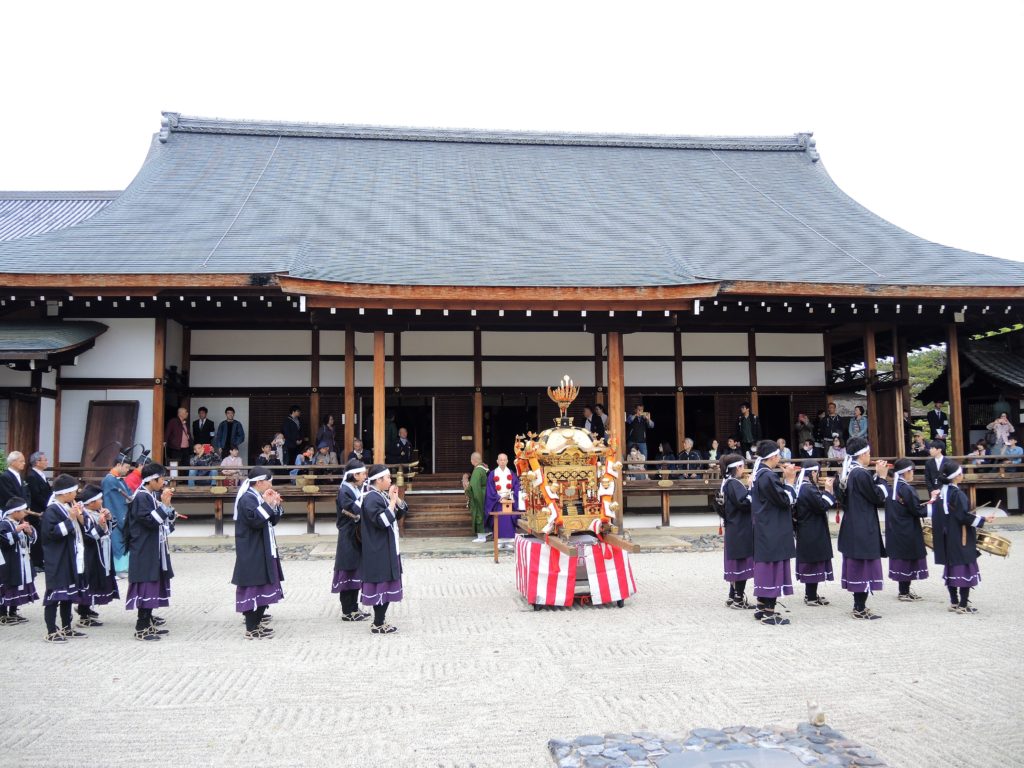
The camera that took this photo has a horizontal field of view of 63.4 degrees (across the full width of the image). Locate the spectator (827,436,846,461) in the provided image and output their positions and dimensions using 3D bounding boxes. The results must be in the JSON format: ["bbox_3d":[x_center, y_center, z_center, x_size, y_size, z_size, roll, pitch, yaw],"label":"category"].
[{"bbox_3d":[7.198,1.687,18.367,0.460,1.055,0.700,-2,-5,12],"label":"spectator"}]

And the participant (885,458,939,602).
[{"bbox_3d":[4.333,1.559,8.946,0.460,1.492,0.470,-1,-5,0],"label":"participant"}]

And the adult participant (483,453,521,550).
[{"bbox_3d":[-0.130,2.009,14.347,0.620,1.604,0.500,0,-5,-5],"label":"adult participant"}]

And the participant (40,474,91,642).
[{"bbox_3d":[-3.939,1.520,7.340,0.390,1.419,0.420,0,-5,-6],"label":"participant"}]

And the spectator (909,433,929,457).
[{"bbox_3d":[9.521,1.671,19.373,0.550,1.071,0.700,-1,-5,9],"label":"spectator"}]

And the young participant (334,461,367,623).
[{"bbox_3d":[-1.571,1.543,8.292,0.470,1.547,0.470,-1,-5,0],"label":"young participant"}]

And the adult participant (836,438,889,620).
[{"bbox_3d":[3.363,1.373,7.948,0.470,1.692,0.490,0,-5,-6],"label":"adult participant"}]

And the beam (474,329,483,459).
[{"bbox_3d":[-0.841,0.431,20.498,0.190,3.596,0.190,0,-5,-6],"label":"beam"}]

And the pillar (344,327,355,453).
[{"bbox_3d":[-3.510,0.421,17.862,0.200,3.357,0.200,0,-5,-6],"label":"pillar"}]

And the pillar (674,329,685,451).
[{"bbox_3d":[4.176,0.434,20.535,0.180,3.655,0.180,0,-5,-6],"label":"pillar"}]

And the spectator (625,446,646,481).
[{"bbox_3d":[2.622,1.657,17.588,0.470,0.720,0.550,0,-5,-7],"label":"spectator"}]

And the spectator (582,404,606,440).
[{"bbox_3d":[1.950,1.327,20.021,0.380,1.659,0.520,2,-6,-30],"label":"spectator"}]

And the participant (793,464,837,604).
[{"bbox_3d":[3.258,1.595,8.972,0.440,1.538,0.460,0,-4,-6],"label":"participant"}]

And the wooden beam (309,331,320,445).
[{"bbox_3d":[-4.538,0.483,19.116,0.185,3.474,0.185,0,-5,-7],"label":"wooden beam"}]

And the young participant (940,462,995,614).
[{"bbox_3d":[4.497,1.508,8.215,0.420,1.460,0.430,0,-5,-7],"label":"young participant"}]

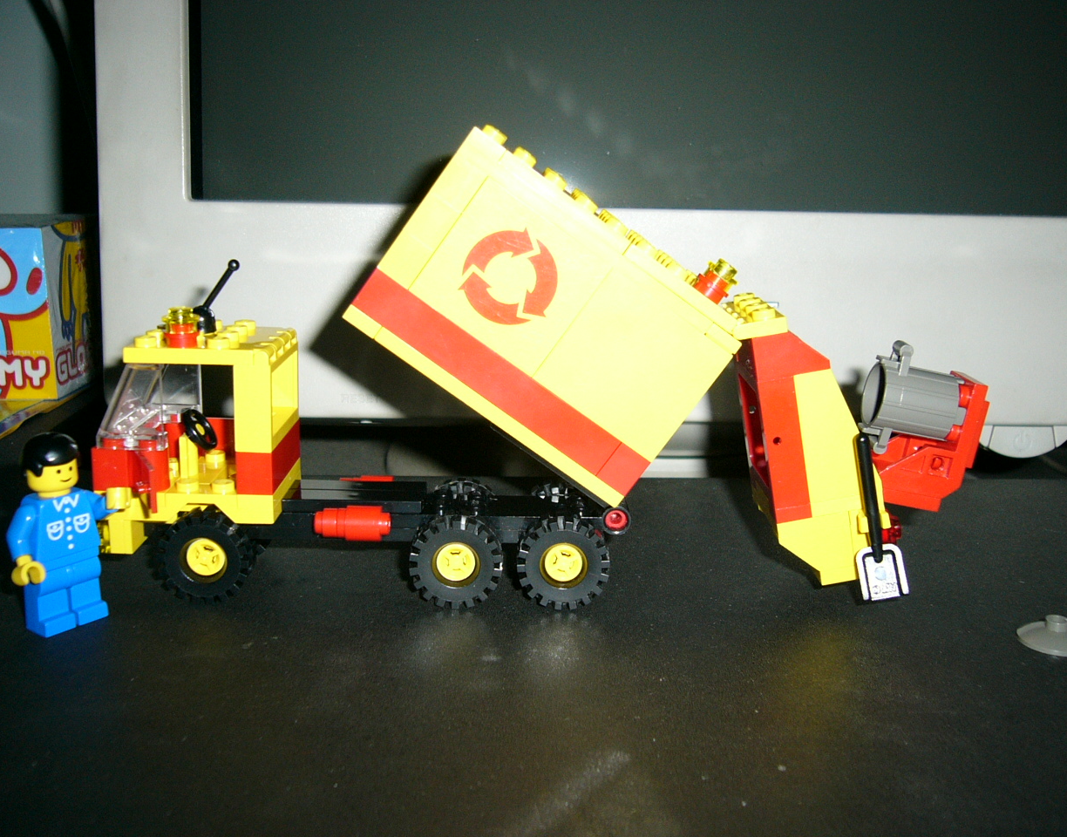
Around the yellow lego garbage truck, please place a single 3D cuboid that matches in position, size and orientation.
[{"bbox_3d":[0.002,-0.013,0.261,0.200,0.106,0.041,1,12,-1],"label":"yellow lego garbage truck"}]

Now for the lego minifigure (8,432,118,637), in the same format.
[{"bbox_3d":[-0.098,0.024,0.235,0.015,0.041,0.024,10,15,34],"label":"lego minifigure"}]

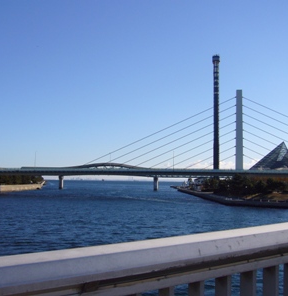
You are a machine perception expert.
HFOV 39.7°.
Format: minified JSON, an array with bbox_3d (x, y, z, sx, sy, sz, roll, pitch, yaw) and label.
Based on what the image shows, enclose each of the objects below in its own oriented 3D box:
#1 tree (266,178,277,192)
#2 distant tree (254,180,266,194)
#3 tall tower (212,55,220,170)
[{"bbox_3d":[41.613,12.294,130.196,3.910,4.650,3.910,-1,-5,18],"label":"tree"},{"bbox_3d":[34.798,11.906,120.177,3.610,4.200,3.610,-1,-5,16],"label":"distant tree"},{"bbox_3d":[59.559,-24.181,329.558,6.000,108.280,6.000,0,-5,10],"label":"tall tower"}]

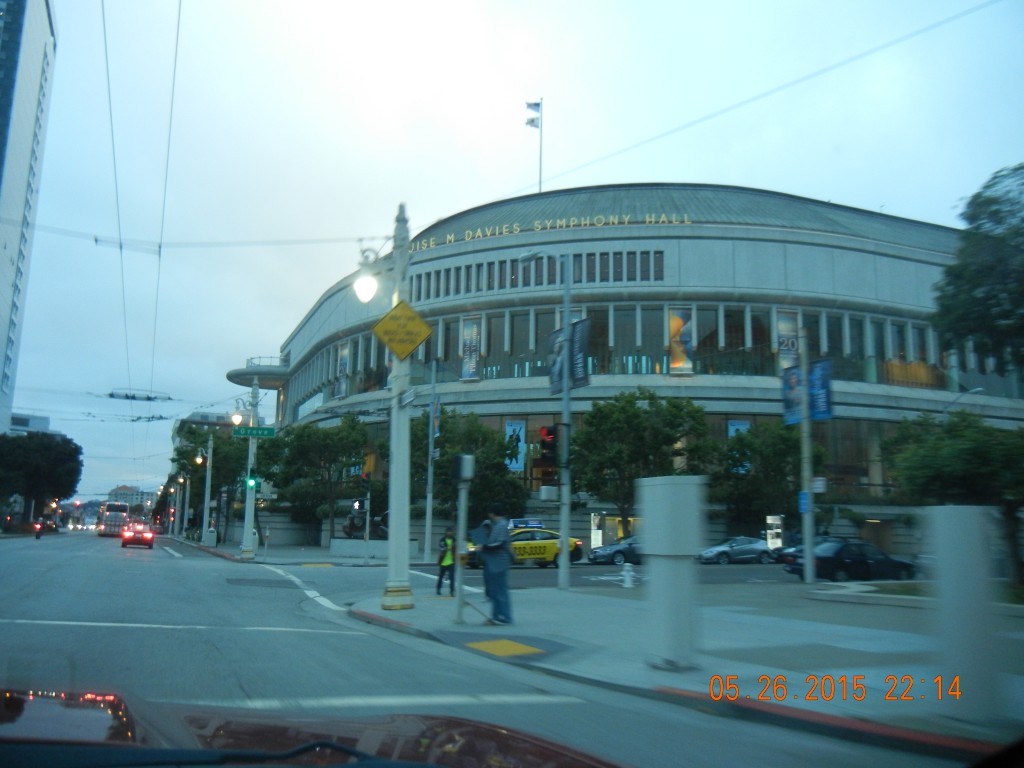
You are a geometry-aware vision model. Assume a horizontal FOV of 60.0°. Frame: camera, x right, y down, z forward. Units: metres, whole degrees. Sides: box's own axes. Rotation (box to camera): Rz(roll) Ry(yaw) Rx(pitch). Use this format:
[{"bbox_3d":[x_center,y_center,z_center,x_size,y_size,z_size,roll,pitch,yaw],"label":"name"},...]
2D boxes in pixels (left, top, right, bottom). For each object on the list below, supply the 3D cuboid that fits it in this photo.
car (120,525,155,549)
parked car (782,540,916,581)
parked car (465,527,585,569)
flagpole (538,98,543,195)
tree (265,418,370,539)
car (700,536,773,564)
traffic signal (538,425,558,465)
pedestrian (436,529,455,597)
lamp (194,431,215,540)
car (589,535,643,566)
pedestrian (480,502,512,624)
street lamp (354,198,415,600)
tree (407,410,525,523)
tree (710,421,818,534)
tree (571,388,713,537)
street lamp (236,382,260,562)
[{"bbox_3d":[-21.756,8.777,51.679,1.820,1.530,4.500,5,-10,-22],"label":"car"},{"bbox_3d":[12.137,6.379,31.984,4.650,1.430,1.800,6,-10,-27],"label":"parked car"},{"bbox_3d":[0.431,6.950,37.278,4.750,1.500,1.830,5,-10,-22],"label":"parked car"},{"bbox_3d":[2.848,-23.207,86.941,0.200,10.374,0.200,6,-10,-26],"label":"flagpole"},{"bbox_3d":[-11.243,5.653,51.727,6.300,7.813,6.300,6,-10,-26],"label":"tree"},{"bbox_3d":[11.196,8.512,45.612,4.250,1.440,1.760,5,-10,-22],"label":"car"},{"bbox_3d":[0.915,1.530,22.260,0.460,1.030,0.380,6,-11,-28],"label":"traffic signal"},{"bbox_3d":[-1.535,4.173,20.946,0.500,1.620,0.360,5,-10,-22],"label":"pedestrian"},{"bbox_3d":[-20.892,7.214,60.652,1.200,7.520,0.580,5,-10,-22],"label":"lamp"},{"bbox_3d":[5.721,7.985,42.945,4.500,1.450,1.800,5,-10,-22],"label":"car"},{"bbox_3d":[-0.220,2.723,13.479,0.480,1.760,0.520,2,-9,-5],"label":"pedestrian"},{"bbox_3d":[-2.181,0.234,16.038,1.170,7.413,0.560,5,-10,-22],"label":"street lamp"},{"bbox_3d":[-2.186,5.179,47.279,6.200,7.819,6.200,1,-9,0],"label":"tree"},{"bbox_3d":[14.015,5.973,49.831,5.800,7.700,5.800,5,-10,-22],"label":"tree"},{"bbox_3d":[6.912,4.746,47.385,7.500,9.127,7.500,1,-9,0],"label":"tree"},{"bbox_3d":[-11.090,3.412,37.042,1.200,7.520,0.580,5,-10,-22],"label":"street lamp"}]

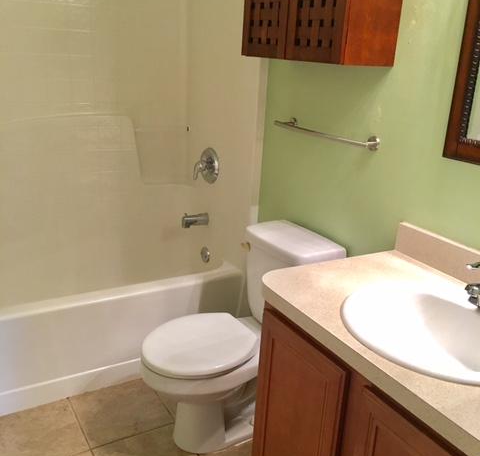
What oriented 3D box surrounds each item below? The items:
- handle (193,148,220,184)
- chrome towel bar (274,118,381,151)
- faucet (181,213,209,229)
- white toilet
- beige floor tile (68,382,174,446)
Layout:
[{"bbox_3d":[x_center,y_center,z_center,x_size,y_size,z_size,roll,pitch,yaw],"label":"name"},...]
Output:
[{"bbox_3d":[-0.188,-0.307,2.686,0.090,0.180,0.180,-8,22,-29],"label":"handle"},{"bbox_3d":[0.292,-0.341,1.906,0.072,0.050,0.505,-8,22,-29],"label":"chrome towel bar"},{"bbox_3d":[-0.226,-0.041,2.763,0.146,0.076,0.060,-8,22,-29],"label":"faucet"},{"bbox_3d":[-0.037,0.422,2.000,0.700,0.740,0.380,-9,23,-32],"label":"white toilet"},{"bbox_3d":[-0.479,0.739,2.164,0.330,0.010,0.328,-8,22,-29],"label":"beige floor tile"}]

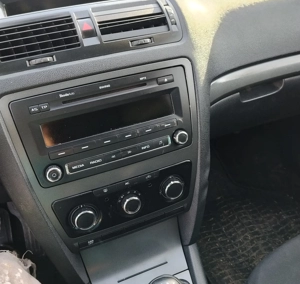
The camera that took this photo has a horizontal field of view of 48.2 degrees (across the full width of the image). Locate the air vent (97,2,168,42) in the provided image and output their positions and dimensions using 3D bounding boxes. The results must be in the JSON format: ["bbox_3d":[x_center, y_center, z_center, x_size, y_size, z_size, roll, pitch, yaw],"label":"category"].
[{"bbox_3d":[-0.028,-0.172,0.487,0.100,0.049,0.032,-15,4,-16],"label":"air vent"}]

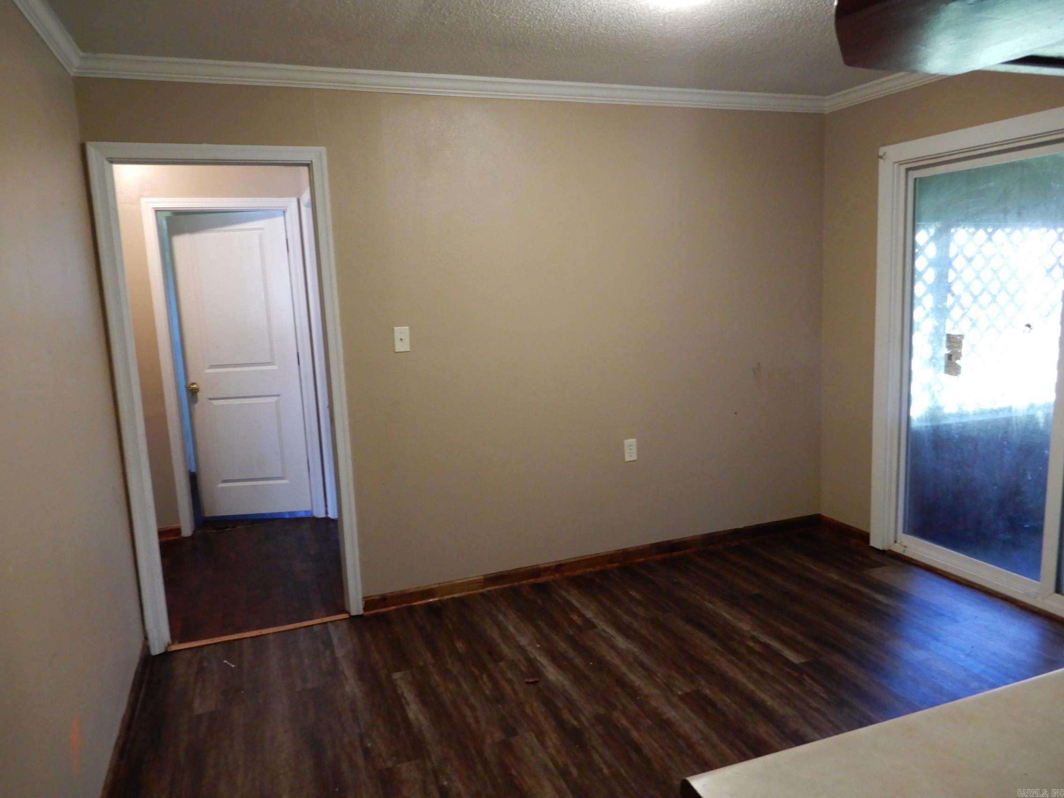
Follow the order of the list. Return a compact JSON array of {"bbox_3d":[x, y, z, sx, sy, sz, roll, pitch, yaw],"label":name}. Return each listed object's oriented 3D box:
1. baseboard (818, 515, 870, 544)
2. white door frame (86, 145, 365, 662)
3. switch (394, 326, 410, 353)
[{"bbox_3d":[1.776,0.741,4.215,0.020,0.080,0.380,-6,9,-20],"label":"baseboard"},{"bbox_3d":[-1.270,0.006,3.202,0.885,2.105,0.130,-6,9,-20],"label":"white door frame"},{"bbox_3d":[-0.592,-0.271,3.367,0.070,0.115,0.015,-6,9,-20],"label":"switch"}]

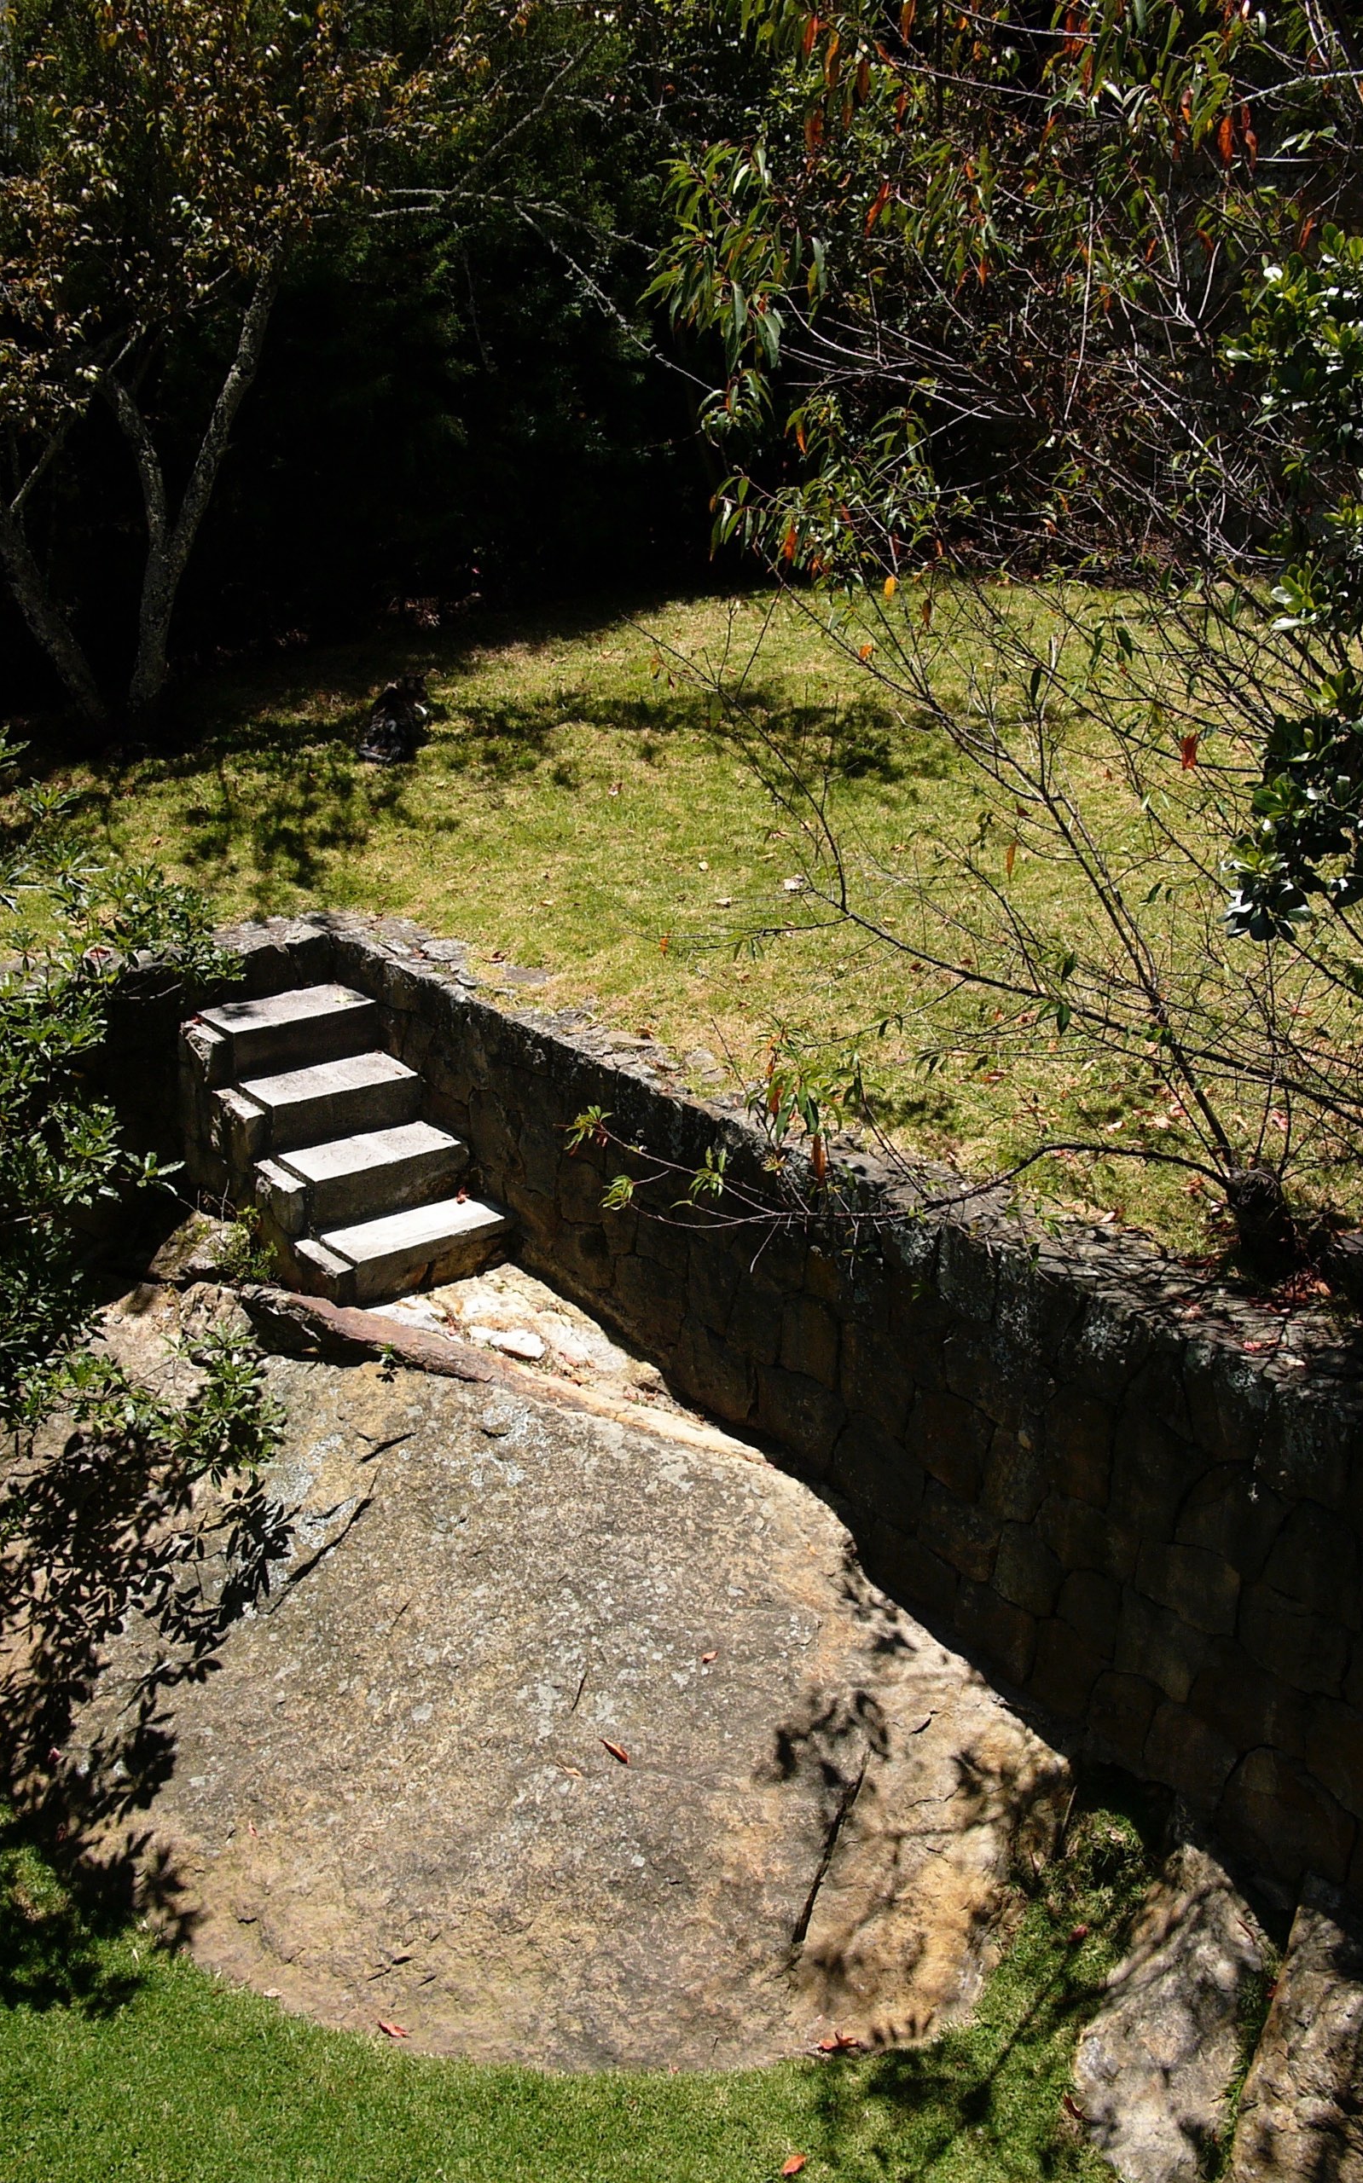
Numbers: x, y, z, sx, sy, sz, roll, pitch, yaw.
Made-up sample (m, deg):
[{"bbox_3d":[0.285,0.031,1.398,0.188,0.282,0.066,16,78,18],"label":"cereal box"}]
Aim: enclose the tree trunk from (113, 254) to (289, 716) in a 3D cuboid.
[{"bbox_3d":[-2.514,-3.194,12.473,0.904,2.437,0.550,-5,21,-12],"label":"tree trunk"}]

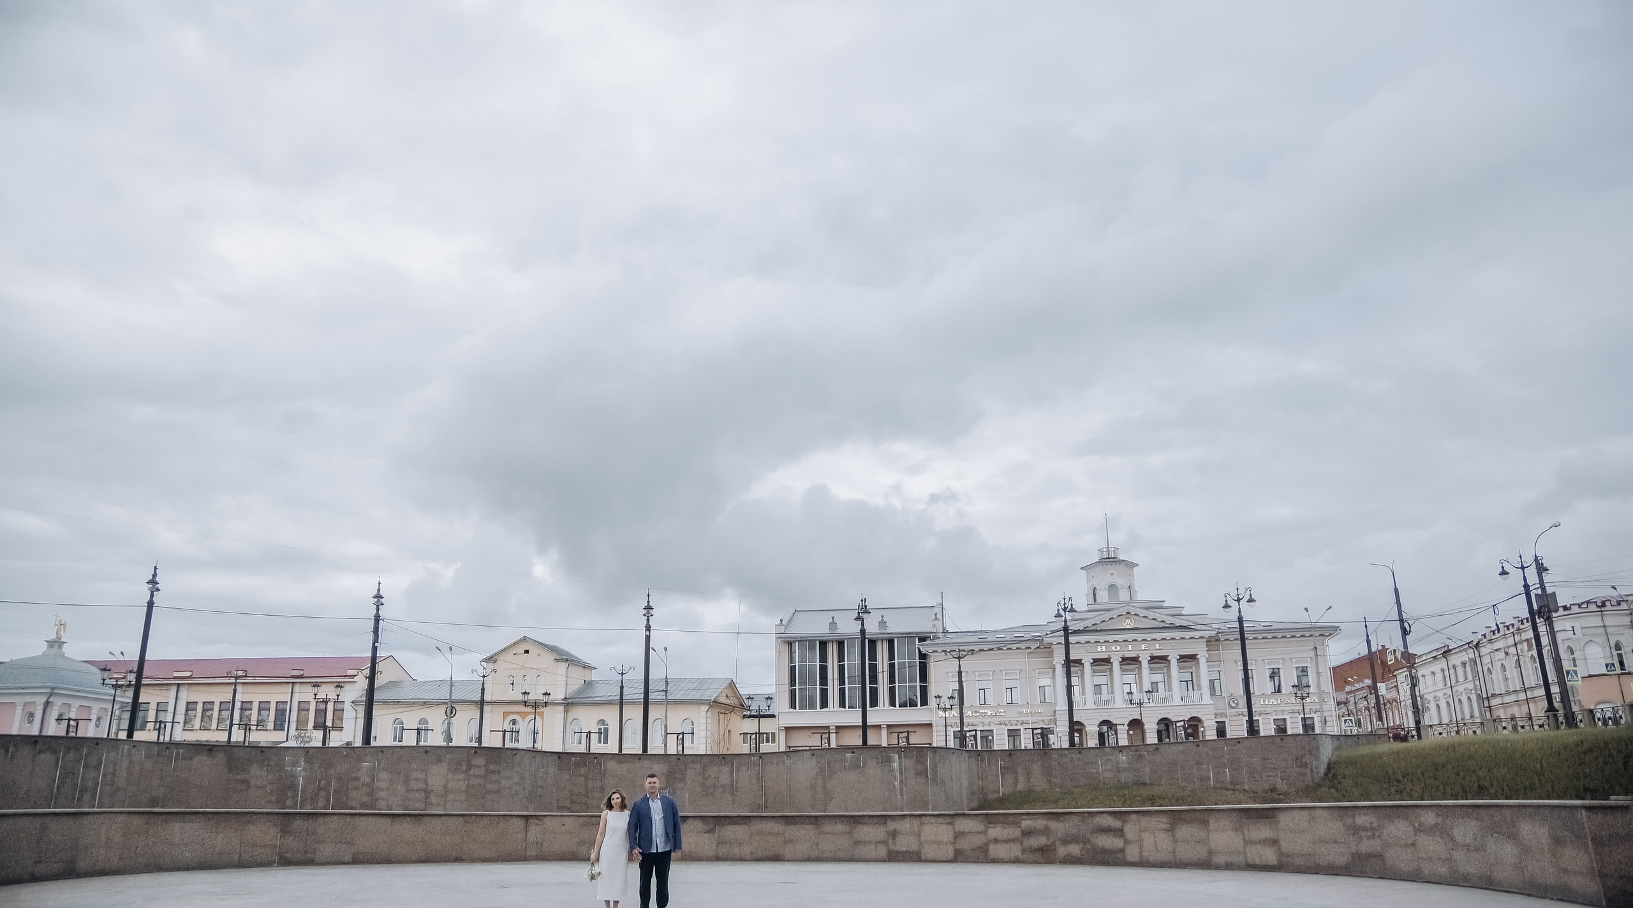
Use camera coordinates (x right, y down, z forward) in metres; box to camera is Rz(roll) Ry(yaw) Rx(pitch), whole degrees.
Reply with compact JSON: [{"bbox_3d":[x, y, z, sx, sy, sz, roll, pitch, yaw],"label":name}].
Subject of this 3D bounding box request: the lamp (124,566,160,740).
[{"bbox_3d":[-29.729,9.230,47.954,0.550,9.000,2.000,8,-19,-26],"label":"lamp"}]

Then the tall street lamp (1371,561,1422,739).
[{"bbox_3d":[33.629,11.484,63.655,1.600,10.400,0.400,-4,-18,10],"label":"tall street lamp"}]

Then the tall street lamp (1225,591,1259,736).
[{"bbox_3d":[22.460,11.326,56.954,0.550,9.000,2.000,6,-18,-19],"label":"tall street lamp"}]

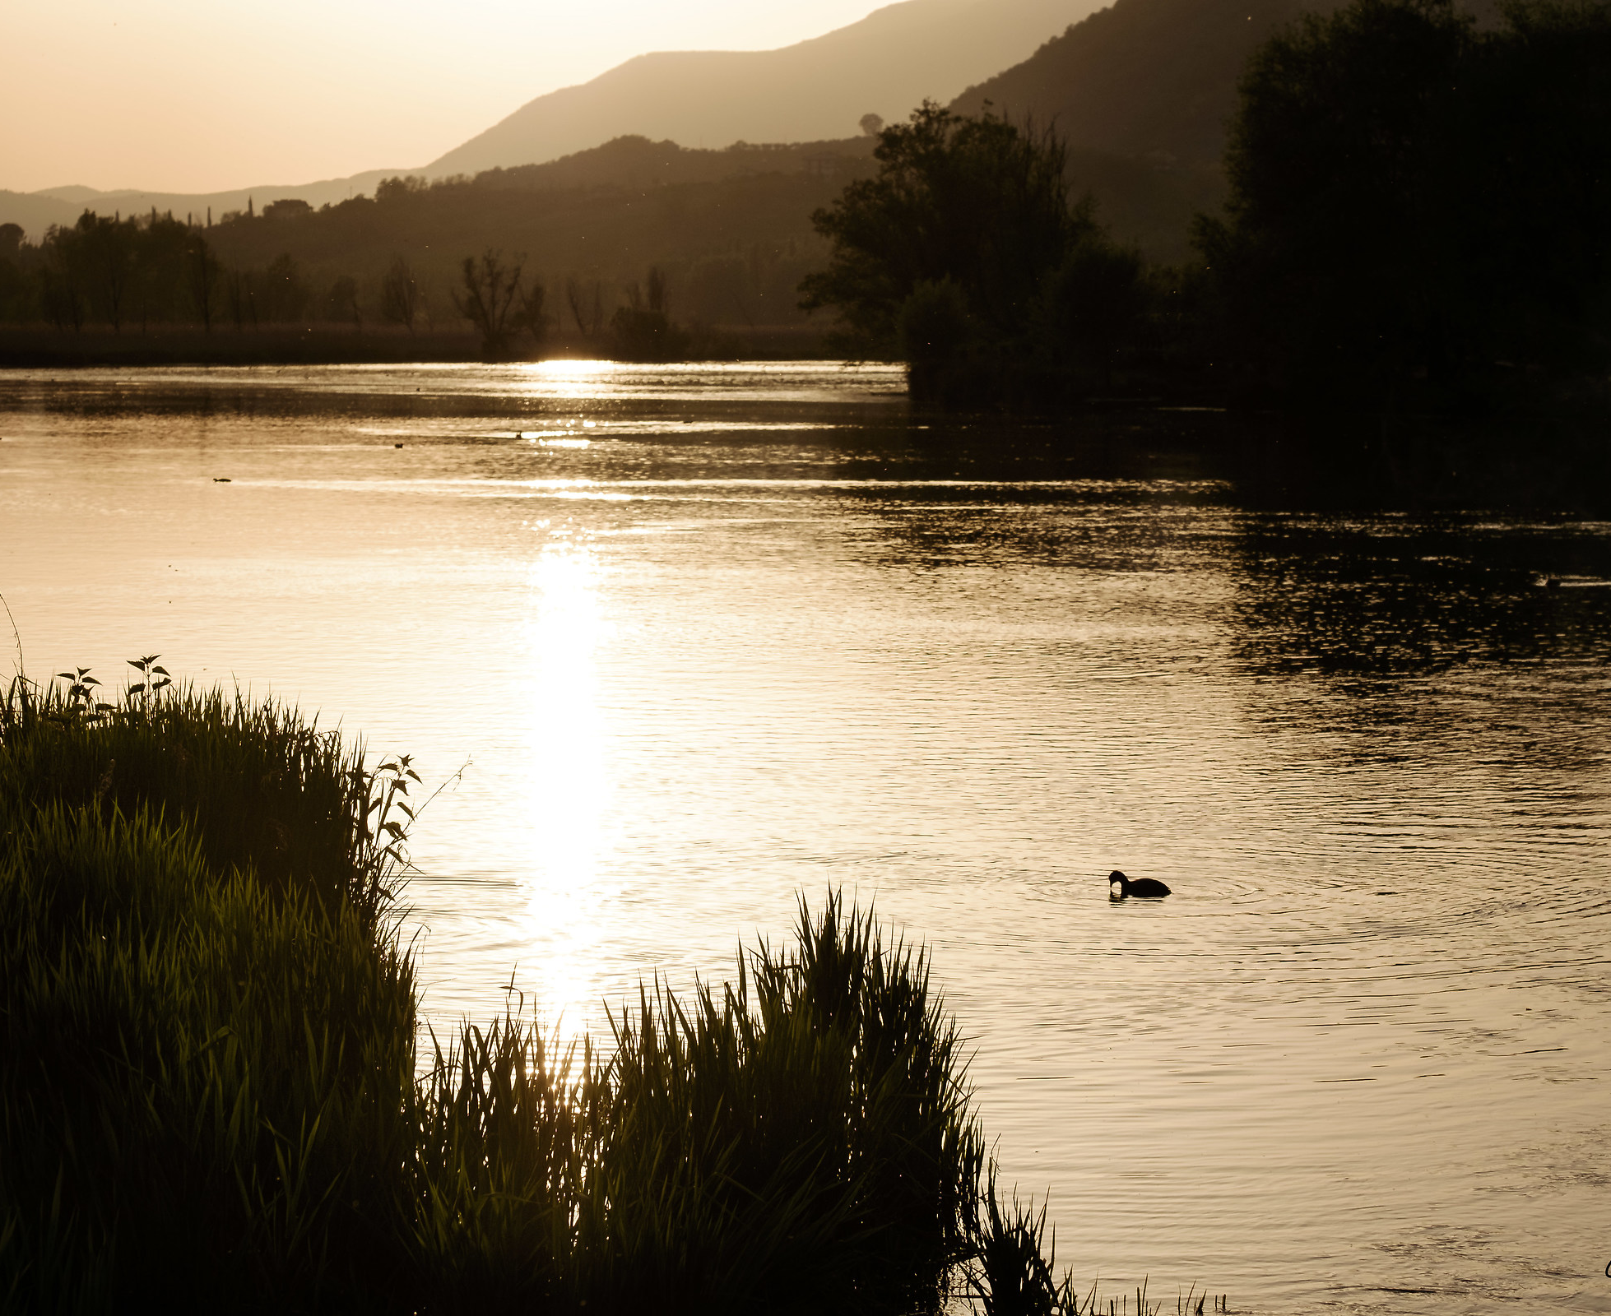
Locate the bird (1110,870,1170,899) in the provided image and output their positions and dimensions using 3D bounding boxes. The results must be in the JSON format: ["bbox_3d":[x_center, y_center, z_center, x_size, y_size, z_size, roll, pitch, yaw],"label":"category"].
[{"bbox_3d":[1.875,1.276,25.500,0.345,0.170,0.170,0,4,2],"label":"bird"}]

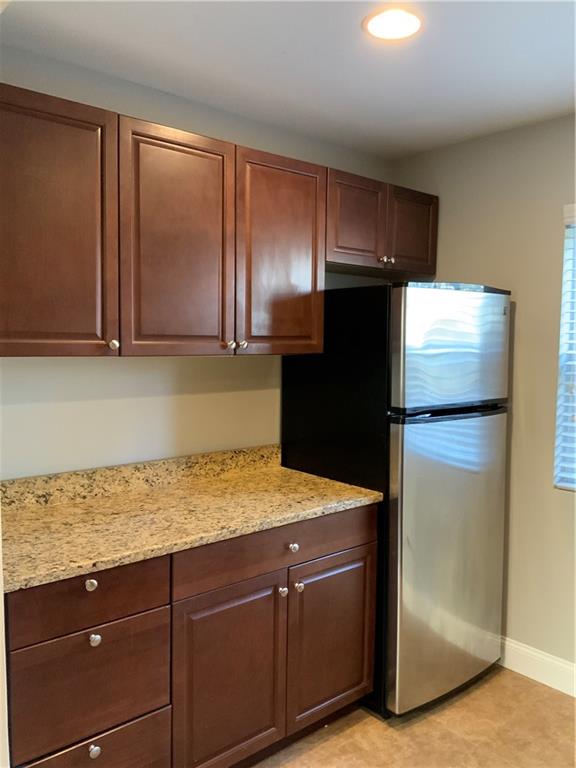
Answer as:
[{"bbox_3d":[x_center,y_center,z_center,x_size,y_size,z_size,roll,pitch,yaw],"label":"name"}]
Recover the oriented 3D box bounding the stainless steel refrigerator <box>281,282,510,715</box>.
[{"bbox_3d":[0.486,0.448,2.931,0.715,1.705,0.737,-3,5,-40],"label":"stainless steel refrigerator"}]

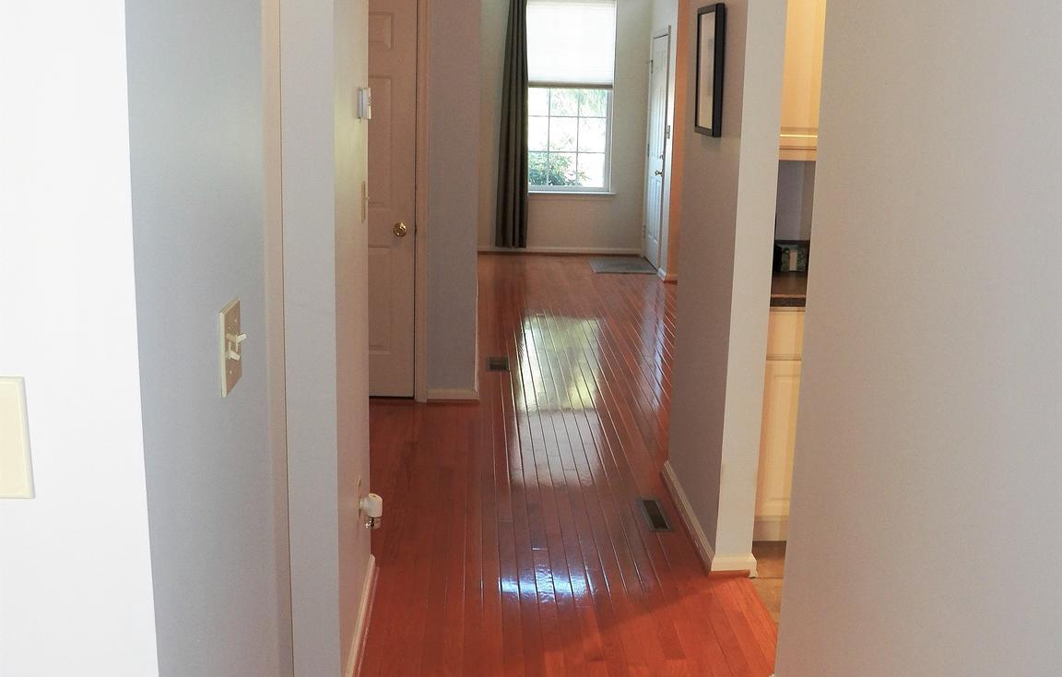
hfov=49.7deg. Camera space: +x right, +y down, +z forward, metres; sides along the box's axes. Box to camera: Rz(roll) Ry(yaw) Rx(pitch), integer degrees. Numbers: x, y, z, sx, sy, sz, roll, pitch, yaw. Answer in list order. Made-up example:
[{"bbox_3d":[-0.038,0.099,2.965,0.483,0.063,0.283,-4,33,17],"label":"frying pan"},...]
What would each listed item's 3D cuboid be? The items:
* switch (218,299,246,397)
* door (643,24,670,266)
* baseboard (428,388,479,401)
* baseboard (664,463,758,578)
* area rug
[{"bbox_3d":[-0.399,0.011,1.556,0.021,0.113,0.122,1,12,-3],"label":"switch"},{"bbox_3d":[1.141,-1.718,10.424,0.100,2.135,1.100,1,12,-3],"label":"door"},{"bbox_3d":[-0.400,0.281,5.854,0.262,0.075,0.025,1,12,-3],"label":"baseboard"},{"bbox_3d":[0.645,0.642,4.243,0.160,0.095,0.990,1,12,-3],"label":"baseboard"},{"bbox_3d":[0.836,-0.687,10.624,0.540,0.012,1.040,1,12,-3],"label":"area rug"}]

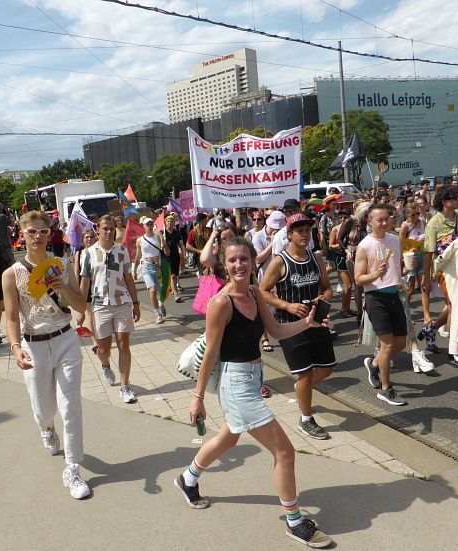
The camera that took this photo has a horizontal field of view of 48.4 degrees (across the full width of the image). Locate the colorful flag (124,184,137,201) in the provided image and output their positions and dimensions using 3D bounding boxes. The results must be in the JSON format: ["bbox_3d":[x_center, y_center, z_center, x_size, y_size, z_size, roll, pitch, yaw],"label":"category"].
[{"bbox_3d":[-2.322,-1.933,12.000,0.330,0.450,0.120,-7,9,-10],"label":"colorful flag"}]

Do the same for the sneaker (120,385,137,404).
[{"bbox_3d":[-1.010,1.200,5.092,0.110,0.120,0.290,-9,8,-28],"label":"sneaker"}]

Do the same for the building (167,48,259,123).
[{"bbox_3d":[-9.753,-100.432,355.173,64.000,95.000,27.000,2,11,38],"label":"building"}]

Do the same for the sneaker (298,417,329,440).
[{"bbox_3d":[0.658,1.199,3.989,0.110,0.120,0.290,-10,9,-35],"label":"sneaker"}]

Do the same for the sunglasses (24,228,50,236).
[{"bbox_3d":[-1.230,-0.276,3.270,0.150,0.052,0.150,-9,10,-26],"label":"sunglasses"}]

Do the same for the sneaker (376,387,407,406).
[{"bbox_3d":[1.410,1.043,4.426,0.107,0.115,0.292,-11,11,-34],"label":"sneaker"}]

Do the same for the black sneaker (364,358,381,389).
[{"bbox_3d":[1.355,0.896,4.725,0.107,0.290,0.115,-9,-17,-26],"label":"black sneaker"}]

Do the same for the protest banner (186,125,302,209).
[{"bbox_3d":[0.248,-1.837,8.700,1.950,1.360,0.150,-3,7,-6],"label":"protest banner"}]

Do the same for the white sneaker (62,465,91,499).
[{"bbox_3d":[-1.040,1.400,3.461,0.115,0.125,0.300,-9,8,-30],"label":"white sneaker"}]

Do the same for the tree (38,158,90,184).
[{"bbox_3d":[-31.734,-16.239,100.927,10.200,13.660,9.500,-7,8,-17],"label":"tree"}]

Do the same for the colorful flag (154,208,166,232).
[{"bbox_3d":[-1.198,-0.962,8.900,0.250,0.420,0.100,-5,7,-3],"label":"colorful flag"}]

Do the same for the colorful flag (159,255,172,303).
[{"bbox_3d":[-1.054,0.050,8.450,0.240,0.800,0.180,-6,8,-6],"label":"colorful flag"}]

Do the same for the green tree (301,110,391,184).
[{"bbox_3d":[11.881,-10.902,50.659,8.800,10.700,8.500,-5,7,0],"label":"green tree"}]

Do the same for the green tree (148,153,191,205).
[{"bbox_3d":[-8.375,-13.194,71.578,6.600,9.400,6.600,-5,9,0],"label":"green tree"}]

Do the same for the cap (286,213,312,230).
[{"bbox_3d":[0.554,-0.412,3.920,0.190,0.130,0.260,-8,9,-25],"label":"cap"}]

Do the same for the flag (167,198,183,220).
[{"bbox_3d":[-1.285,-1.556,12.000,0.420,0.520,0.120,-5,7,-3],"label":"flag"}]

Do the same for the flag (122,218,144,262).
[{"bbox_3d":[-1.557,-0.571,8.300,0.420,0.750,0.150,-6,9,-5],"label":"flag"}]

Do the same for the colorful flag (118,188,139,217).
[{"bbox_3d":[-2.554,-1.864,13.000,0.520,0.720,0.220,-6,8,-11],"label":"colorful flag"}]

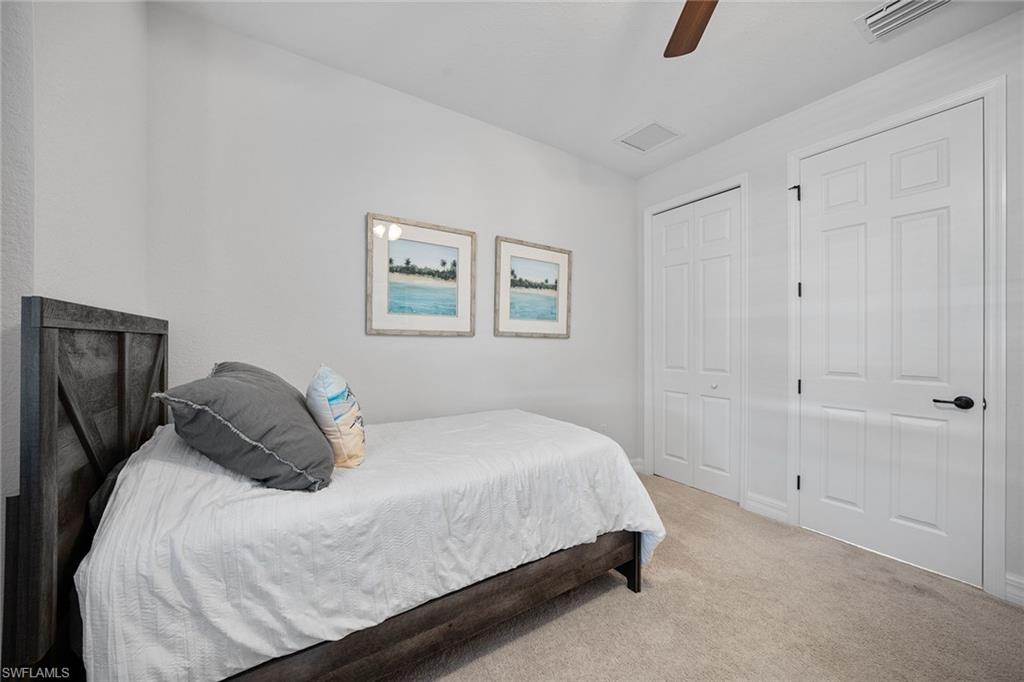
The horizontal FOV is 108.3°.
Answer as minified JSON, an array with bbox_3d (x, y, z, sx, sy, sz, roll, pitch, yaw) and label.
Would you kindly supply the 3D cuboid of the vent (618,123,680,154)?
[{"bbox_3d":[1.059,-1.556,2.850,0.345,0.020,0.345,0,0,-33],"label":"vent"}]

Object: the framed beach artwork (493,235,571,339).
[{"bbox_3d":[0.184,-0.391,2.902,0.736,0.727,0.030,0,0,-33],"label":"framed beach artwork"}]

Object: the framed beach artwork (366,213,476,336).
[{"bbox_3d":[-0.565,-0.395,2.412,0.726,0.731,0.030,0,0,-33],"label":"framed beach artwork"}]

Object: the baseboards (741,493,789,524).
[{"bbox_3d":[1.804,1.184,2.628,0.018,0.140,0.262,0,0,-33],"label":"baseboards"}]

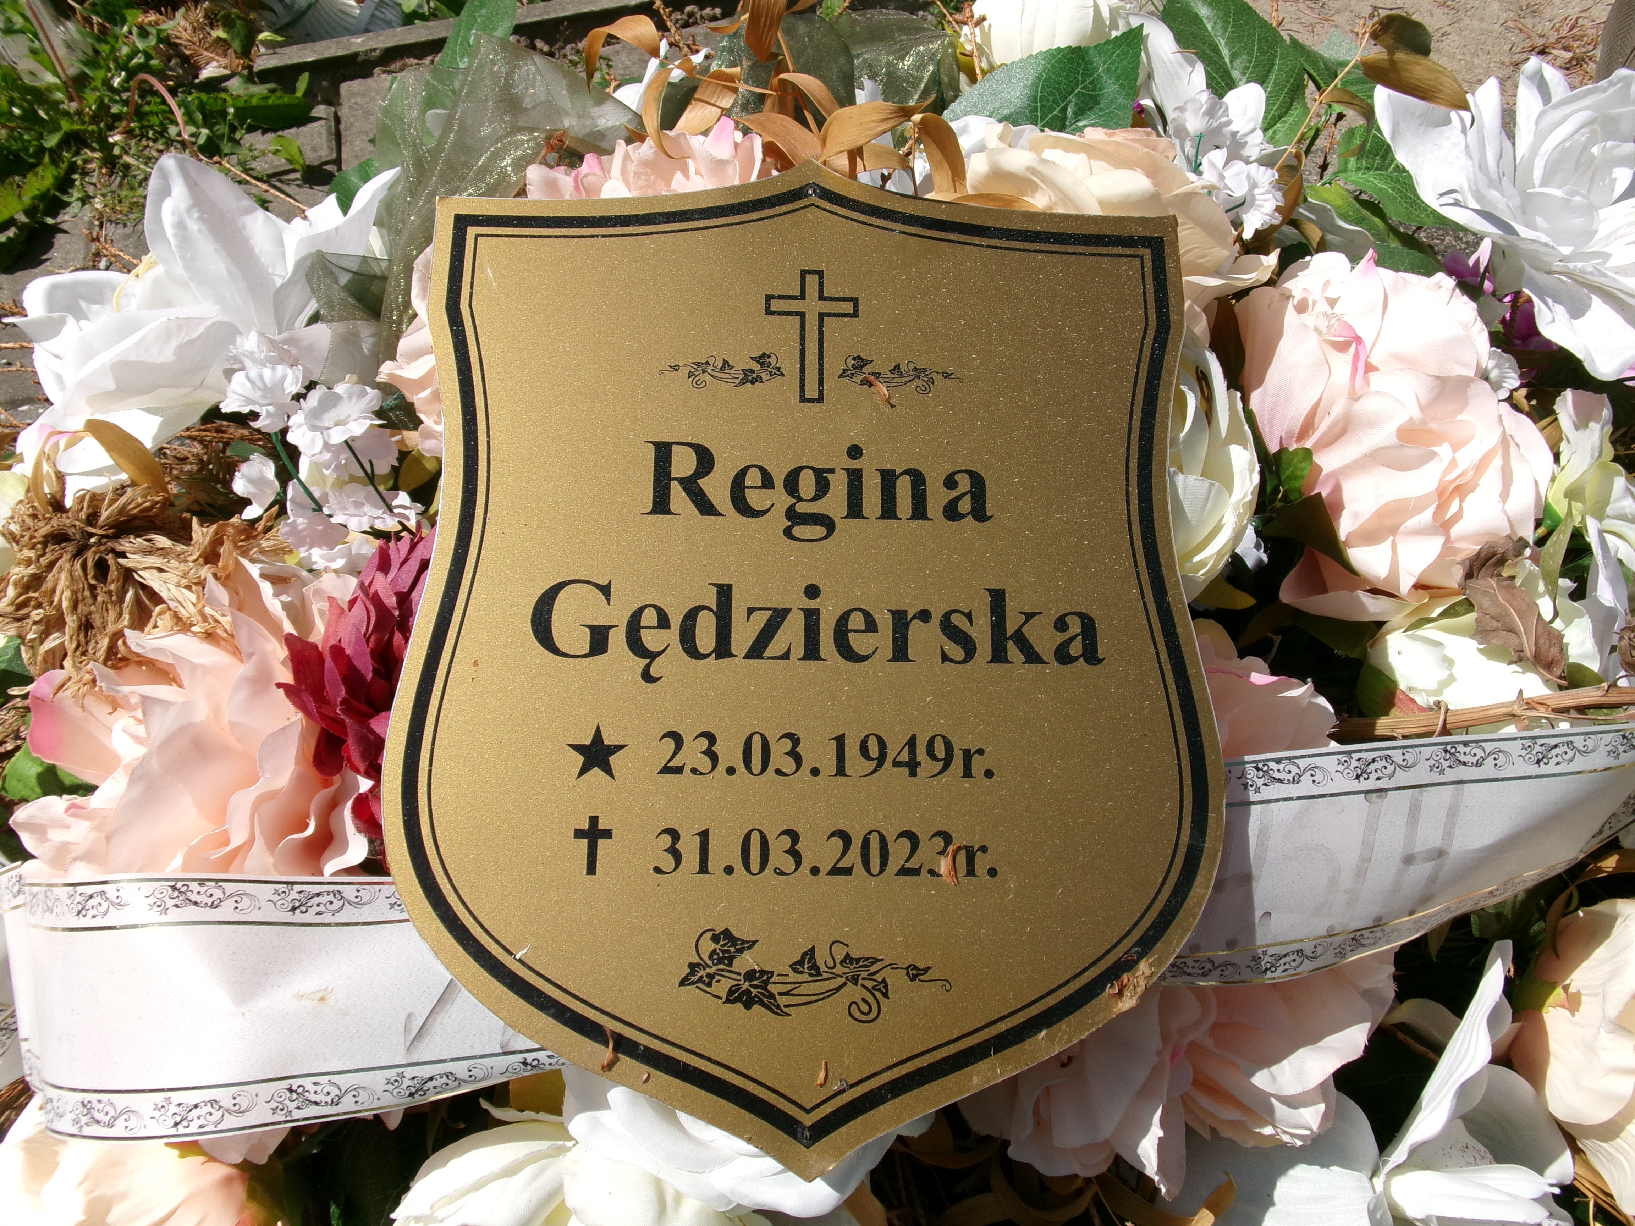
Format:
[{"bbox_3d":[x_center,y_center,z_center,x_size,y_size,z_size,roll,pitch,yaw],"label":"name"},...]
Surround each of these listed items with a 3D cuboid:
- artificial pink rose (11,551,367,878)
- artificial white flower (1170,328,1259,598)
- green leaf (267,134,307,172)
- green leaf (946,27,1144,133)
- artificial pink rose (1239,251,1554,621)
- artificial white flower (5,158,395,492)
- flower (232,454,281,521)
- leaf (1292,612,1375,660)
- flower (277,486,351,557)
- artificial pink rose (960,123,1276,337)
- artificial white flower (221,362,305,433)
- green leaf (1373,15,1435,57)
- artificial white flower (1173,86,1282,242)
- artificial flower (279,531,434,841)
[{"bbox_3d":[-0.204,0.035,0.440,0.112,0.075,0.104,-1,56,1],"label":"artificial pink rose"},{"bbox_3d":[0.102,-0.051,0.445,0.088,0.065,0.086,3,56,-5],"label":"artificial white flower"},{"bbox_3d":[-0.433,-0.376,1.080,0.017,0.008,0.040,-40,74,-23],"label":"green leaf"},{"bbox_3d":[0.087,-0.196,0.495,0.060,0.018,0.066,40,65,18],"label":"green leaf"},{"bbox_3d":[0.195,-0.059,0.445,0.098,0.082,0.112,-5,70,-14],"label":"artificial pink rose"},{"bbox_3d":[-0.219,-0.104,0.480,0.125,0.080,0.112,-3,52,4],"label":"artificial white flower"},{"bbox_3d":[-0.189,-0.042,0.445,0.015,0.022,0.021,21,6,-30],"label":"flower"},{"bbox_3d":[0.185,0.006,0.475,0.038,0.012,0.026,18,55,13],"label":"leaf"},{"bbox_3d":[-0.170,-0.030,0.445,0.023,0.016,0.022,-5,66,11],"label":"flower"},{"bbox_3d":[0.105,-0.134,0.468,0.104,0.075,0.095,7,41,-6],"label":"artificial pink rose"},{"bbox_3d":[-0.180,-0.070,0.430,0.027,0.019,0.024,-9,38,7],"label":"artificial white flower"},{"bbox_3d":[0.226,-0.223,0.510,0.028,0.015,0.022,18,53,6],"label":"green leaf"},{"bbox_3d":[0.147,-0.162,0.475,0.037,0.044,0.035,15,31,-9],"label":"artificial white flower"},{"bbox_3d":[-0.127,0.024,0.430,0.090,0.060,0.092,-4,59,6],"label":"artificial flower"}]

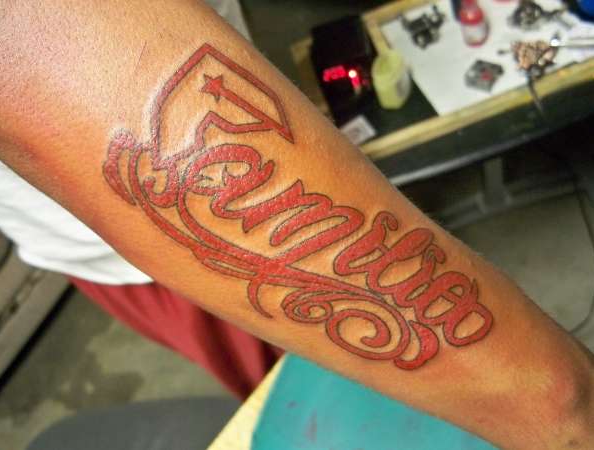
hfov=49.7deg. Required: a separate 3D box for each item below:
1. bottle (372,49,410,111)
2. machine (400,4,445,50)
[{"bbox_3d":[0.139,-0.211,0.940,0.054,0.072,0.054,-20,42,1],"label":"bottle"},{"bbox_3d":[0.209,-0.327,1.059,0.070,0.036,0.055,-20,42,1],"label":"machine"}]

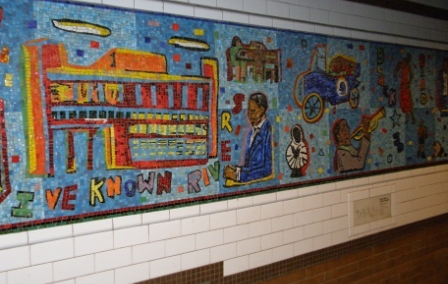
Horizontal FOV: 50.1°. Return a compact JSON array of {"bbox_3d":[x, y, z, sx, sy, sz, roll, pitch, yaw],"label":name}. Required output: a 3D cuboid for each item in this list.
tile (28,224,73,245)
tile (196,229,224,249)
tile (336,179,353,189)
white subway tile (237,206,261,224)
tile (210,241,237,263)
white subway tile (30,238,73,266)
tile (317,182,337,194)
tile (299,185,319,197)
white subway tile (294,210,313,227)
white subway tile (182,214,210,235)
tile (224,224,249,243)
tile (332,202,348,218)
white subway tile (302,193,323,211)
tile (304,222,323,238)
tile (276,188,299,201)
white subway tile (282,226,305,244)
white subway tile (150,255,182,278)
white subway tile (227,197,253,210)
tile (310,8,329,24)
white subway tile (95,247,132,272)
[{"bbox_3d":[-0.612,0.326,1.692,0.155,0.050,0.010,-3,3,-38],"label":"tile"},{"bbox_3d":[-0.067,0.431,2.133,0.152,0.074,0.012,-3,4,-38],"label":"tile"},{"bbox_3d":[0.687,0.238,2.730,0.159,0.044,0.012,-3,3,-38],"label":"tile"},{"bbox_3d":[0.112,0.340,2.262,0.150,0.075,0.010,-4,4,-38],"label":"white subway tile"},{"bbox_3d":[-0.005,0.503,2.194,0.152,0.075,0.010,-3,3,-38],"label":"tile"},{"bbox_3d":[-0.611,0.388,1.704,0.152,0.074,0.010,-3,3,-38],"label":"white subway tile"},{"bbox_3d":[0.558,0.249,2.623,0.152,0.048,0.015,-3,4,-38],"label":"tile"},{"bbox_3d":[0.442,0.264,2.531,0.153,0.050,0.010,-3,3,-38],"label":"tile"},{"bbox_3d":[0.413,0.403,2.512,0.152,0.074,0.012,-3,4,-38],"label":"white subway tile"},{"bbox_3d":[-0.126,0.361,2.084,0.152,0.074,0.012,-3,4,-38],"label":"white subway tile"},{"bbox_3d":[0.054,0.421,2.224,0.152,0.076,0.010,-3,4,-38],"label":"tile"},{"bbox_3d":[0.650,0.389,2.709,0.148,0.074,0.010,-3,3,-38],"label":"tile"},{"bbox_3d":[0.473,0.323,2.565,0.152,0.074,0.010,-3,3,-38],"label":"white subway tile"},{"bbox_3d":[0.475,0.472,2.562,0.152,0.076,0.010,-3,4,-38],"label":"tile"},{"bbox_3d":[0.321,0.270,2.428,0.152,0.045,0.012,-3,4,-38],"label":"tile"},{"bbox_3d":[0.357,0.481,2.482,0.152,0.075,0.010,-3,3,-38],"label":"white subway tile"},{"bbox_3d":[-0.246,0.518,1.998,0.152,0.074,0.010,-3,3,-38],"label":"white subway tile"},{"bbox_3d":[0.074,0.286,2.238,0.154,0.050,0.010,-3,3,-38],"label":"white subway tile"},{"bbox_3d":[0.502,-0.667,2.540,0.150,0.075,0.010,-4,4,-38],"label":"tile"},{"bbox_3d":[-0.429,0.453,1.854,0.152,0.075,0.010,-3,3,-38],"label":"white subway tile"}]

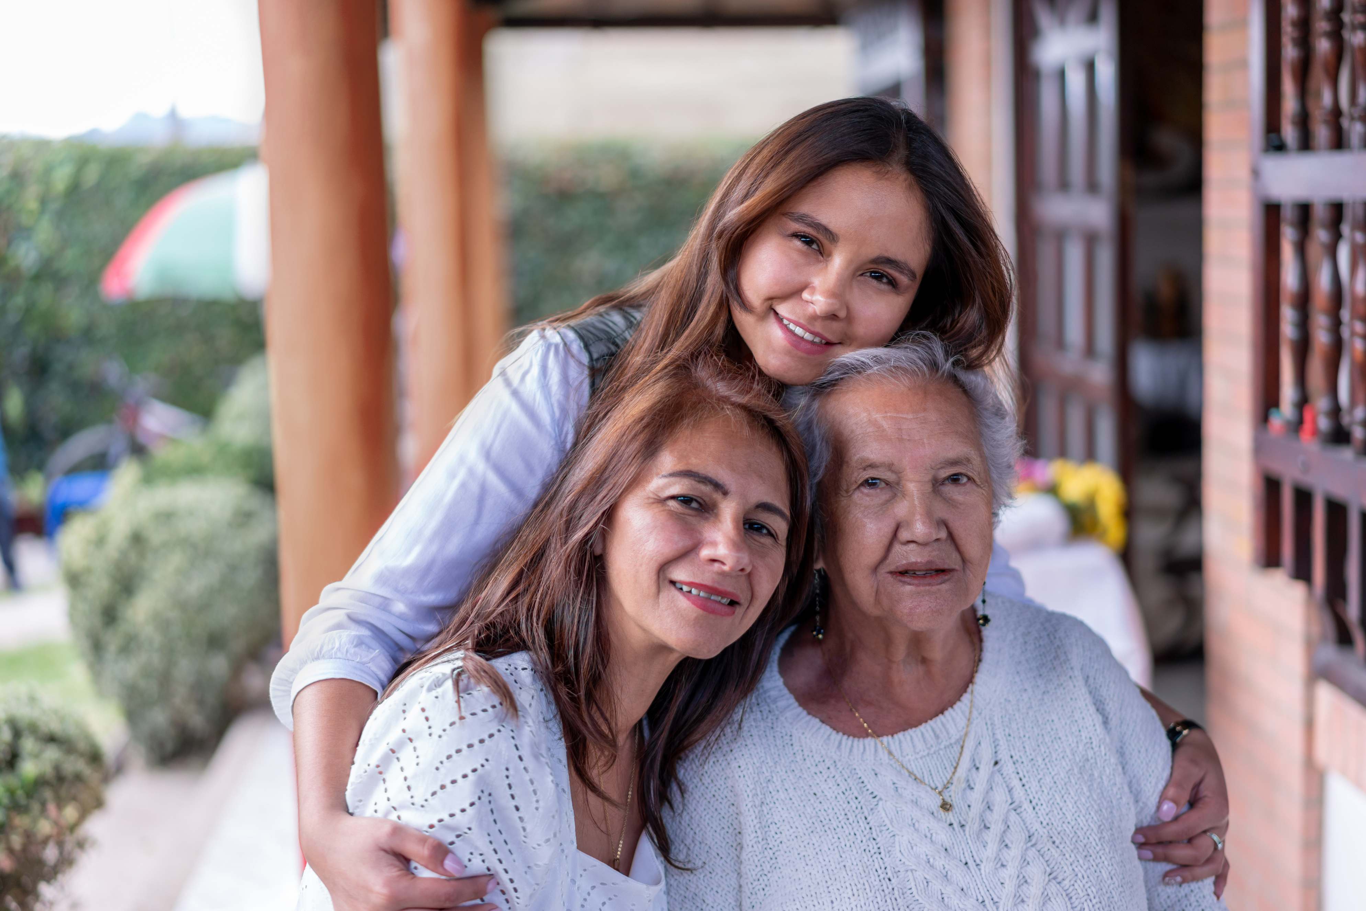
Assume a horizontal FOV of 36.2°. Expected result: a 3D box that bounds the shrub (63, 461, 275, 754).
[{"bbox_3d":[-1.364,0.428,5.600,0.630,0.800,0.640,-1,7,0],"label":"shrub"}]

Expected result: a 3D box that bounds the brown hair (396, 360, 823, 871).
[{"bbox_3d":[-0.050,0.095,1.540,0.285,0.370,0.250,14,4,-15],"label":"brown hair"}]

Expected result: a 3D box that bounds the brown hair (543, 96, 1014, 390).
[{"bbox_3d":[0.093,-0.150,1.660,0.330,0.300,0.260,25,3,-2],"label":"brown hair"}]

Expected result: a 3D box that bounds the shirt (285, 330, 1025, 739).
[{"bbox_3d":[0.000,0.120,1.750,0.660,0.480,0.400,-1,7,2],"label":"shirt"}]

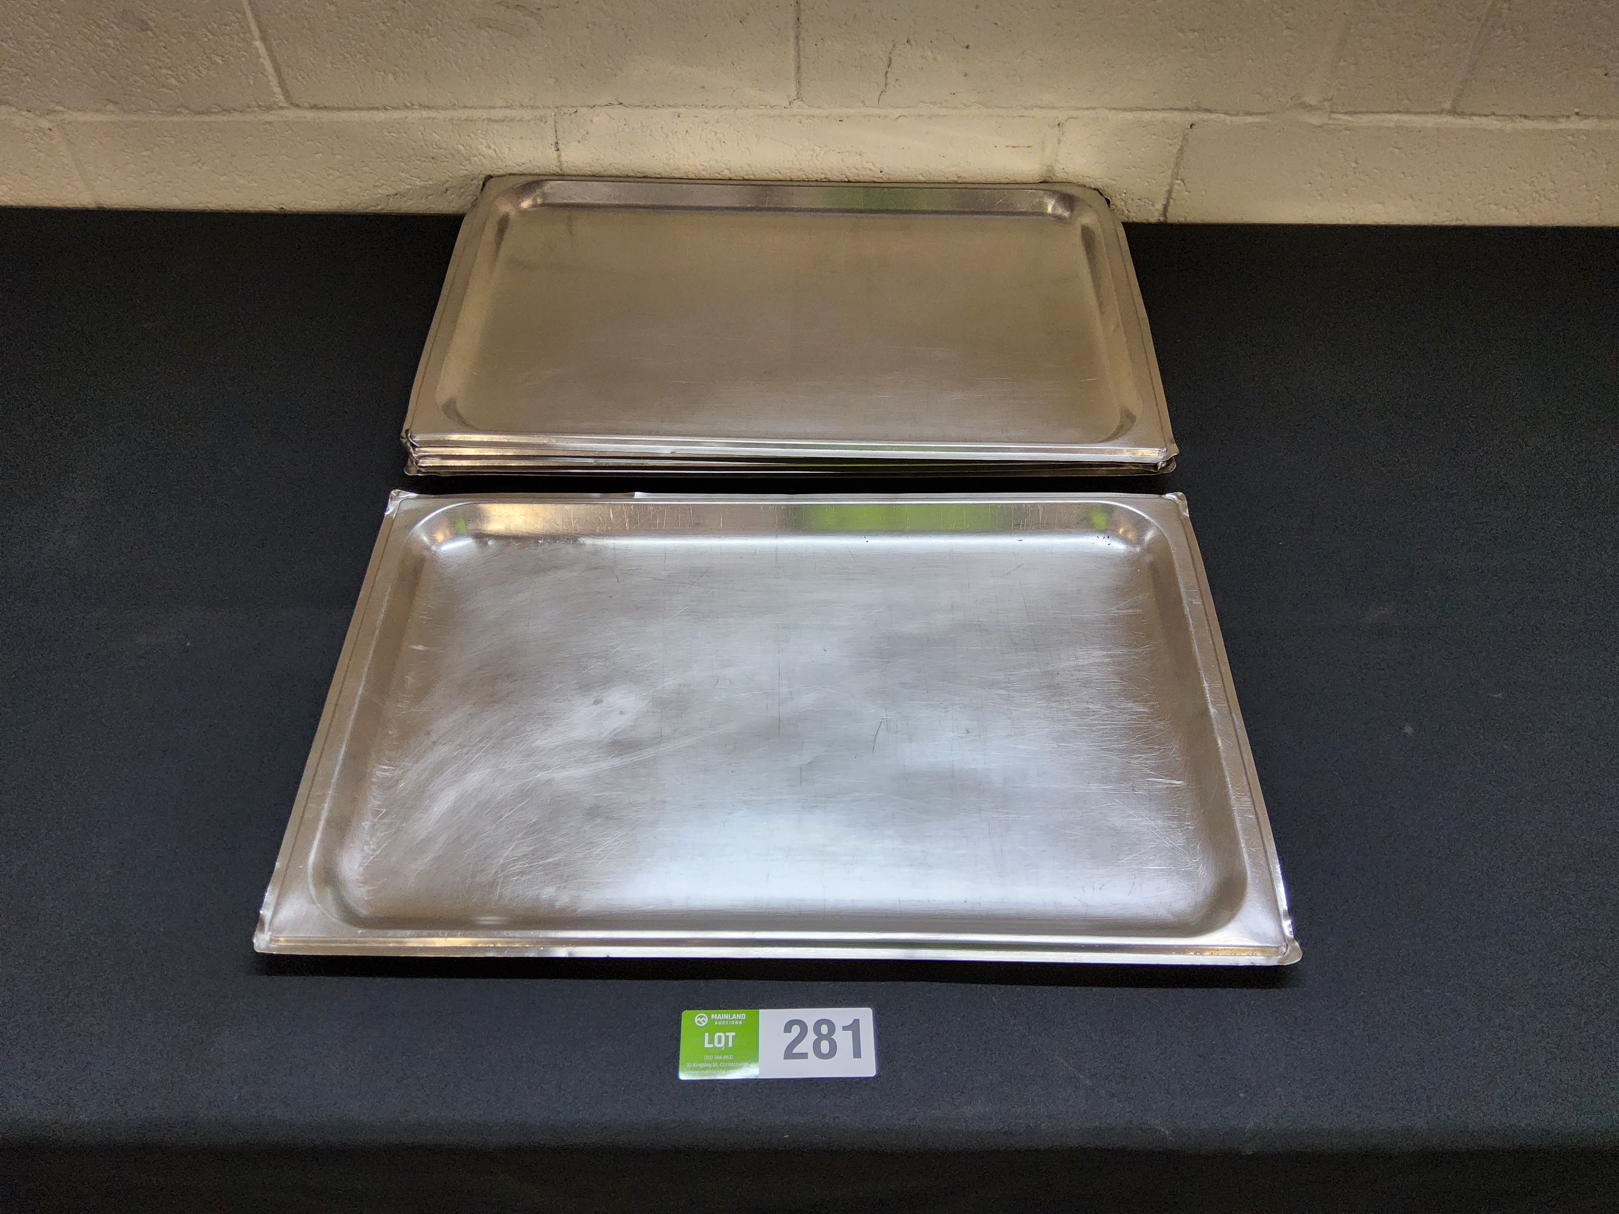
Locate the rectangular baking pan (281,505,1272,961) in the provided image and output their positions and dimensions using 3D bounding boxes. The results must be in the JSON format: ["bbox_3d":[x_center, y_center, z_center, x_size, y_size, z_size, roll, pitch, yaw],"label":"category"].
[{"bbox_3d":[-0.016,0.055,0.690,0.529,0.022,0.325,0,51,0],"label":"rectangular baking pan"}]

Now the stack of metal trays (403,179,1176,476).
[{"bbox_3d":[-0.014,-0.225,0.907,0.535,0.038,0.328,1,52,1],"label":"stack of metal trays"}]

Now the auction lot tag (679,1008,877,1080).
[{"bbox_3d":[-0.016,0.214,0.575,0.095,0.002,0.033,-1,51,-1],"label":"auction lot tag"}]

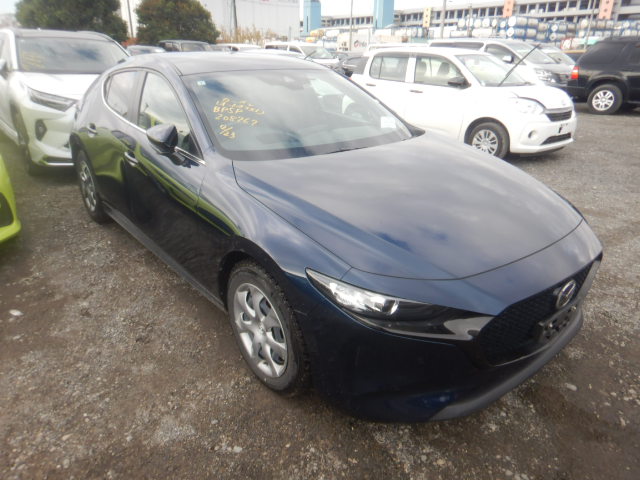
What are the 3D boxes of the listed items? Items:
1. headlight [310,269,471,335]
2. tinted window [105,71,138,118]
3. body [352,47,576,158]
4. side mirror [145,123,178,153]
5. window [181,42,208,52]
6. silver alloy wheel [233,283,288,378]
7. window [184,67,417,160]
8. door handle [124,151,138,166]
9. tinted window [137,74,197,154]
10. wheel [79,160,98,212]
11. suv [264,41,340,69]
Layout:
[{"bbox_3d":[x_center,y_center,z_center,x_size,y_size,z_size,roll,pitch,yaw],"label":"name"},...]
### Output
[{"bbox_3d":[0.243,0.229,1.528,0.615,0.170,0.185,3,24,4],"label":"headlight"},{"bbox_3d":[-1.374,-0.996,3.056,0.060,0.360,0.580,8,13,-45],"label":"tinted window"},{"bbox_3d":[2.258,-2.367,7.372,1.680,1.530,3.650,-18,30,-37],"label":"body"},{"bbox_3d":[-0.780,-0.499,2.187,0.200,0.165,0.150,-17,30,-37],"label":"side mirror"},{"bbox_3d":[-5.203,-8.115,19.000,1.300,0.750,0.100,-17,-10,-37],"label":"window"},{"bbox_3d":[-0.219,0.387,2.027,0.150,0.435,0.435,-16,29,-35],"label":"silver alloy wheel"},{"bbox_3d":[-0.044,-0.792,2.667,1.420,0.120,1.000,-17,52,-37],"label":"window"},{"bbox_3d":[-1.167,-0.504,2.746,0.050,0.050,0.210,-17,30,-37],"label":"door handle"},{"bbox_3d":[-0.822,-0.706,2.449,0.060,0.380,0.880,8,13,-45],"label":"tinted window"},{"bbox_3d":[-1.975,-0.482,3.921,0.150,0.435,0.435,-17,30,-37],"label":"wheel"},{"bbox_3d":[-0.880,-8.036,20.024,1.700,1.680,4.100,-14,28,-31],"label":"suv"}]

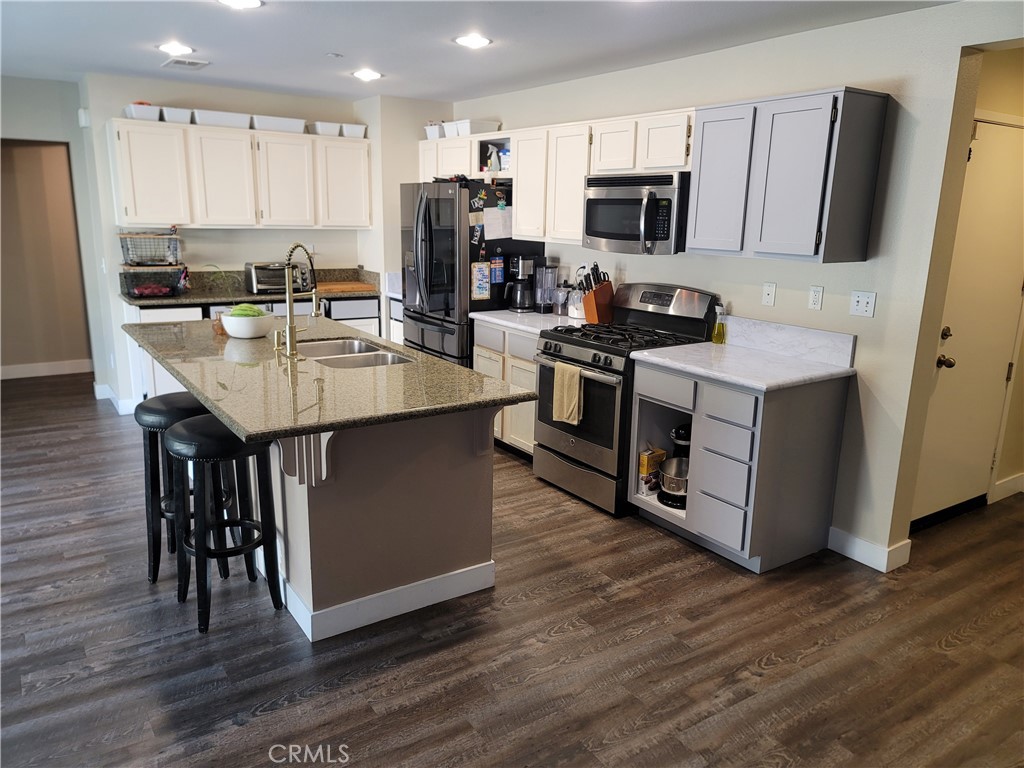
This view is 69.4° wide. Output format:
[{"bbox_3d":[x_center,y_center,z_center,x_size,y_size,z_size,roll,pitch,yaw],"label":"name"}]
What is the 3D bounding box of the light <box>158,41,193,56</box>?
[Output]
[{"bbox_3d":[-1.922,-1.914,4.246,0.200,0.030,0.200,-7,16,-34],"label":"light"}]

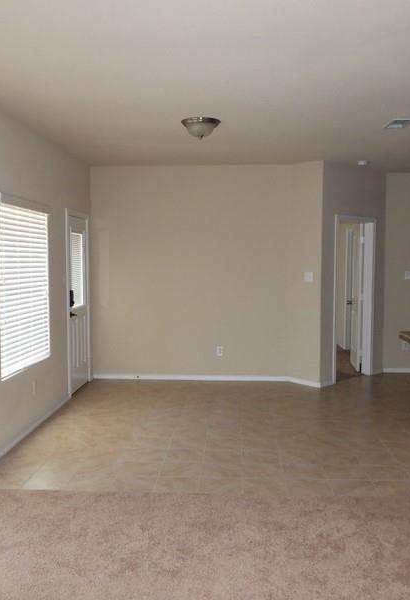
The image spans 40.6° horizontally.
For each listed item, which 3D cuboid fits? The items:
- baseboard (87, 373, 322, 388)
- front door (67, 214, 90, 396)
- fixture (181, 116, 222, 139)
[{"bbox_3d":[-0.020,1.025,7.072,2.910,0.075,0.310,0,4,3],"label":"baseboard"},{"bbox_3d":[-1.493,0.049,6.578,0.060,2.050,0.830,0,4,3],"label":"front door"},{"bbox_3d":[-0.031,-1.474,4.846,0.340,0.155,0.340,0,4,3],"label":"fixture"}]

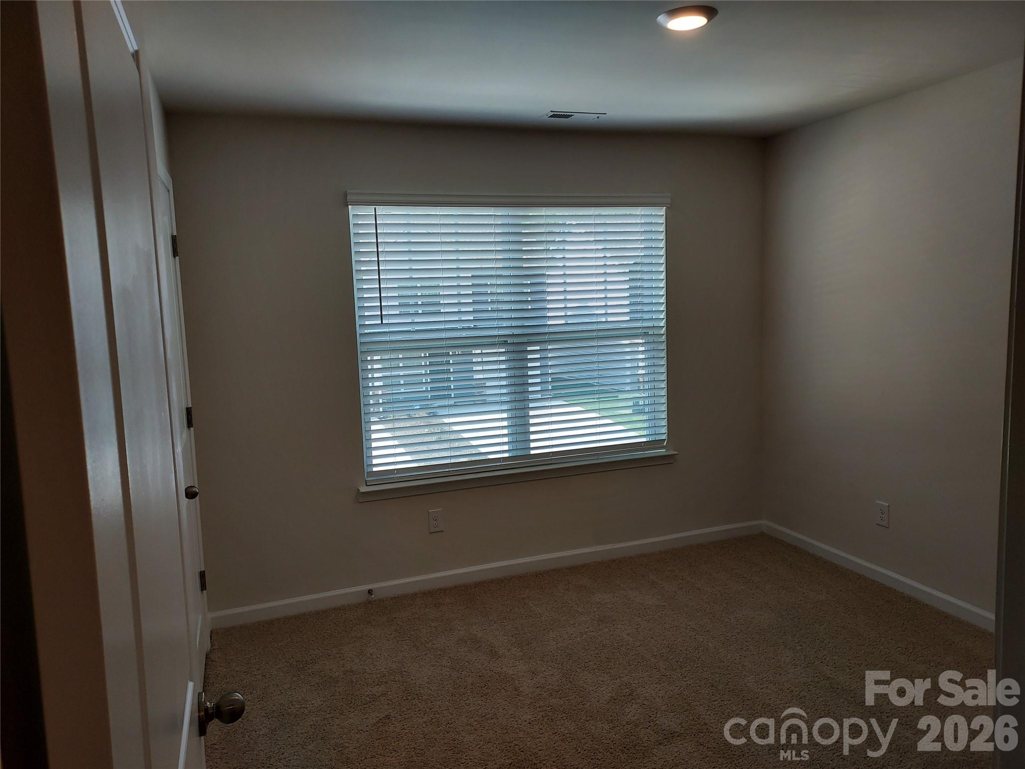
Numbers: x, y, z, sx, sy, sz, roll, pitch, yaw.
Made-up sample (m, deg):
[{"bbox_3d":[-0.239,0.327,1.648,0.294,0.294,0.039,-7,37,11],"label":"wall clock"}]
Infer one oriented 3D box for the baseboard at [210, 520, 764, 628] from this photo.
[{"bbox_3d":[0.071,1.021,3.966,3.246,0.073,0.015,-5,7,-19],"label":"baseboard"}]

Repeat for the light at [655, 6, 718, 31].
[{"bbox_3d":[0.573,-1.190,2.327,0.195,0.024,0.195,-2,7,0],"label":"light"}]

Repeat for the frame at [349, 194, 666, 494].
[{"bbox_3d":[0.062,-0.237,3.855,1.845,1.545,0.100,-5,7,-19],"label":"frame"}]

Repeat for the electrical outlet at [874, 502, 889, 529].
[{"bbox_3d":[1.884,0.663,3.618,0.008,0.122,0.079,-5,7,-19],"label":"electrical outlet"}]

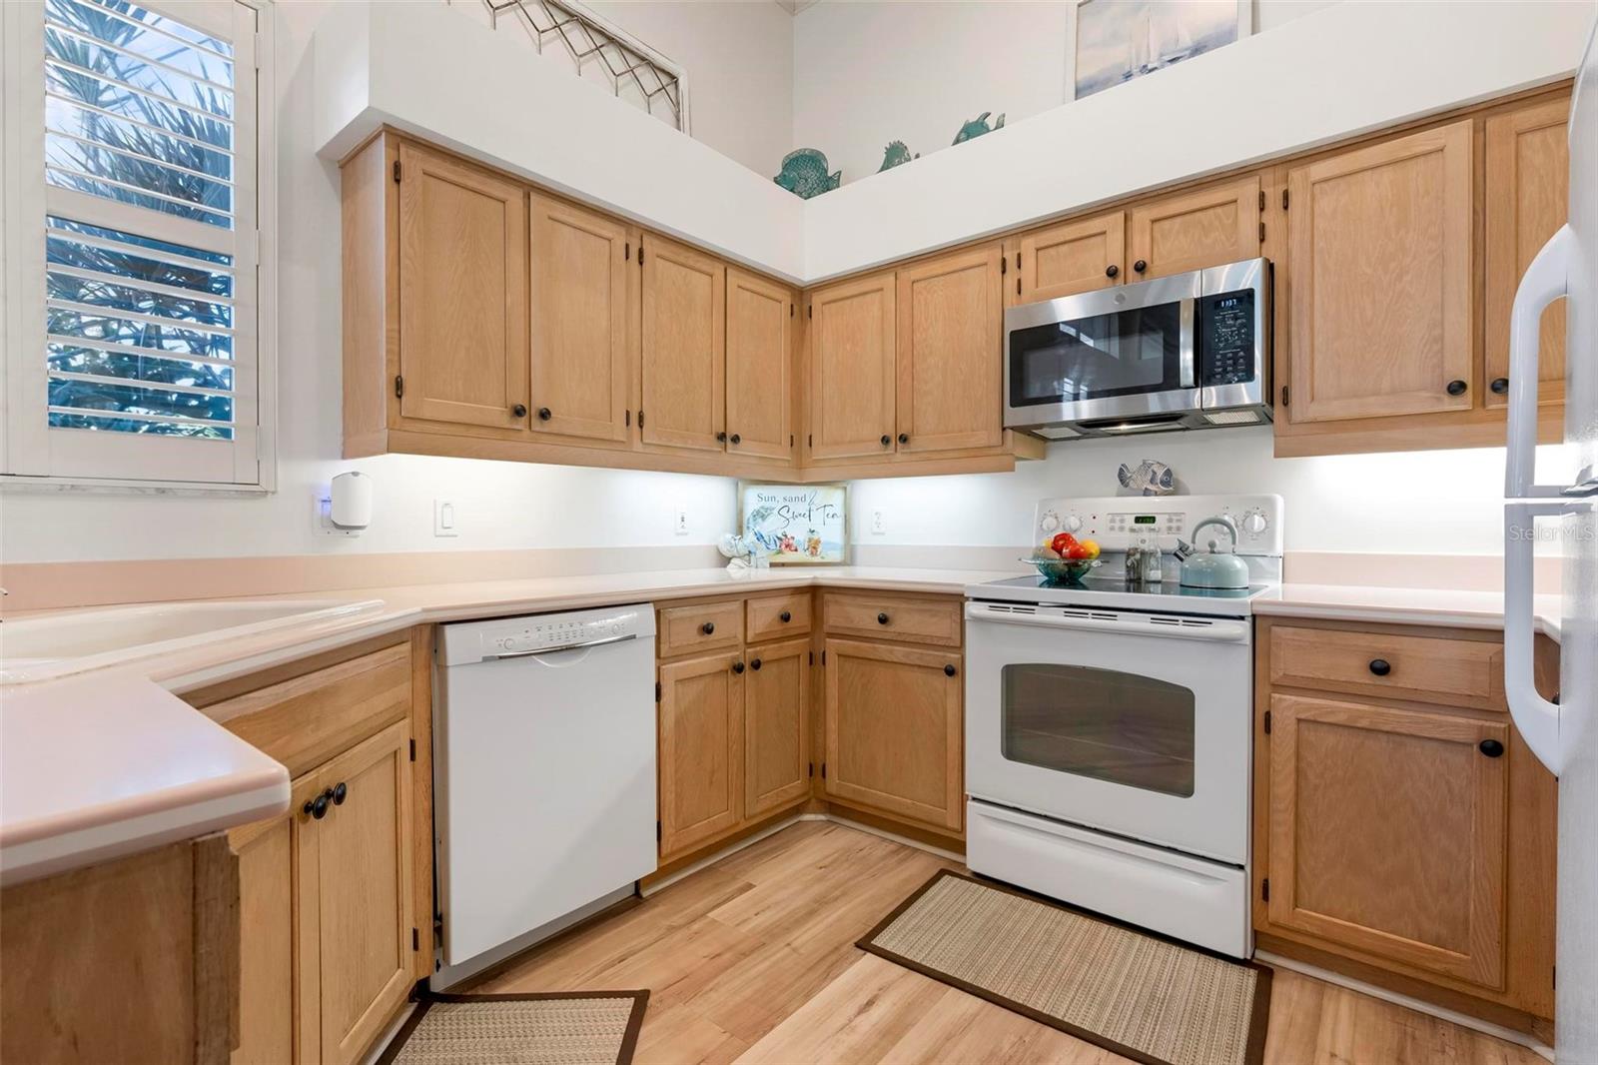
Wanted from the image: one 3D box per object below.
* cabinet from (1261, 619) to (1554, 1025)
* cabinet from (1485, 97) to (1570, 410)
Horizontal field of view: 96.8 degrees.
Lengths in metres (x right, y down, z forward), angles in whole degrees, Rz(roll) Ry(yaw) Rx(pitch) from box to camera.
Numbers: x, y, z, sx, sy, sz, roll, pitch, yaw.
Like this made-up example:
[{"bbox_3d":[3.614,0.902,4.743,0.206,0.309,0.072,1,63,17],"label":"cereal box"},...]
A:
[{"bbox_3d":[1.570,0.636,1.873,0.550,0.855,0.620,0,1,40],"label":"cabinet"},{"bbox_3d":[1.925,-0.661,1.763,0.357,0.770,0.320,0,1,40],"label":"cabinet"}]

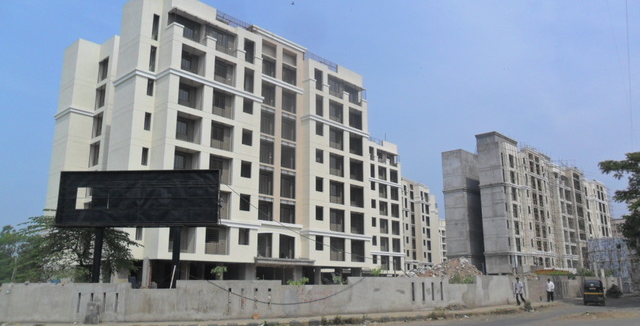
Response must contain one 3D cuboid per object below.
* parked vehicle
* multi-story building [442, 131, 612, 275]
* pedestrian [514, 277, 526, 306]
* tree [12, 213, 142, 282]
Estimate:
[{"bbox_3d":[19.586,9.261,35.700,1.300,1.700,2.650,-7,-15,25],"label":"parked vehicle"},{"bbox_3d":[42.232,11.964,101.324,17.500,27.000,41.000,-13,-19,42],"label":"multi-story building"},{"bbox_3d":[12.567,8.053,31.300,0.600,1.680,0.520,9,-16,-33],"label":"pedestrian"},{"bbox_3d":[-15.101,6.023,30.326,7.300,5.688,6.500,6,-15,-25],"label":"tree"}]

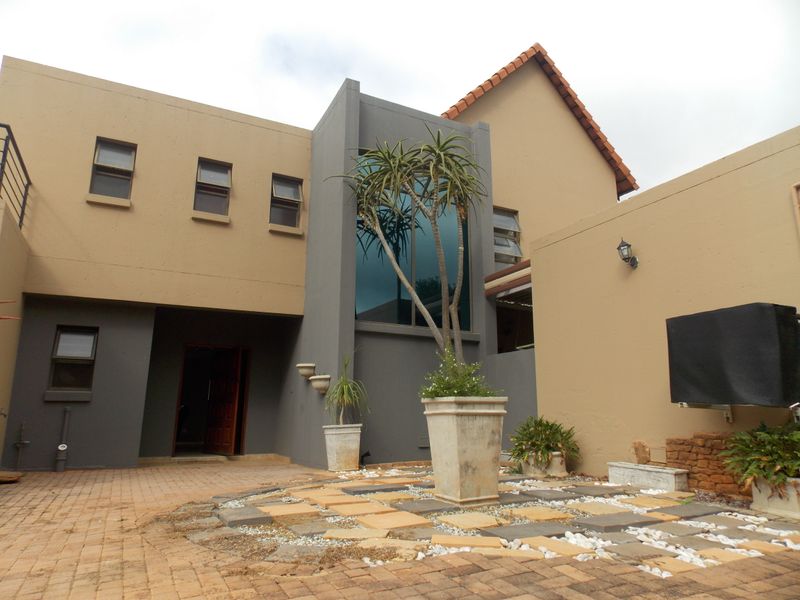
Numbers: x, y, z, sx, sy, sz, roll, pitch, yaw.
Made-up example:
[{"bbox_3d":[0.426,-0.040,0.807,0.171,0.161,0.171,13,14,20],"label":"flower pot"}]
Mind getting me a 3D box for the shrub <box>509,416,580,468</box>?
[{"bbox_3d":[2.029,1.979,7.551,0.900,0.660,0.900,6,-14,-26],"label":"shrub"}]

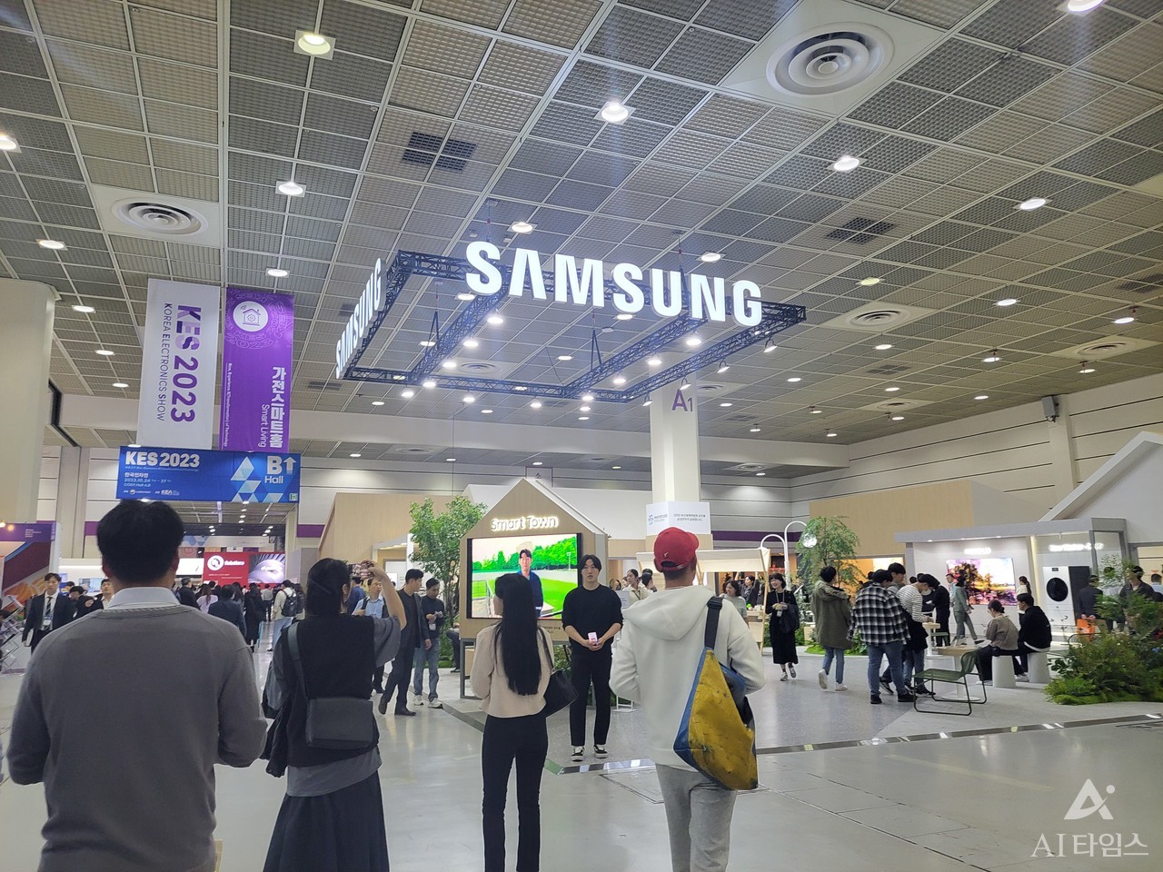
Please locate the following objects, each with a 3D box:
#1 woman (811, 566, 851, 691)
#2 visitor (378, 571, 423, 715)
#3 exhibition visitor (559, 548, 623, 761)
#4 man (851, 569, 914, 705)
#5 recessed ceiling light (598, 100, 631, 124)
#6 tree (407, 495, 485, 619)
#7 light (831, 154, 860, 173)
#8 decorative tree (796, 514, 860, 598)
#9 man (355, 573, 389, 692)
[{"bbox_3d":[3.561,2.723,11.540,0.540,1.690,0.450,-8,-13,37],"label":"woman"},{"bbox_3d":[-2.190,2.525,9.979,0.500,1.720,0.500,-8,-12,36],"label":"visitor"},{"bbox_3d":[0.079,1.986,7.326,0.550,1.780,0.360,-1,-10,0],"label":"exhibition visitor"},{"bbox_3d":[3.834,2.537,10.321,0.680,1.620,0.480,-5,-11,24],"label":"man"},{"bbox_3d":[0.536,-5.197,12.937,0.470,0.120,0.470,-1,-10,0],"label":"recessed ceiling light"},{"bbox_3d":[-2.524,2.783,15.628,1.500,3.200,1.500,3,-11,-23],"label":"tree"},{"bbox_3d":[4.816,-4.956,14.687,0.470,0.120,0.470,-1,-10,0],"label":"light"},{"bbox_3d":[5.286,3.148,17.429,1.400,2.850,1.400,3,-11,-23],"label":"decorative tree"},{"bbox_3d":[-3.091,2.932,11.993,0.520,1.650,0.380,5,-12,-30],"label":"man"}]

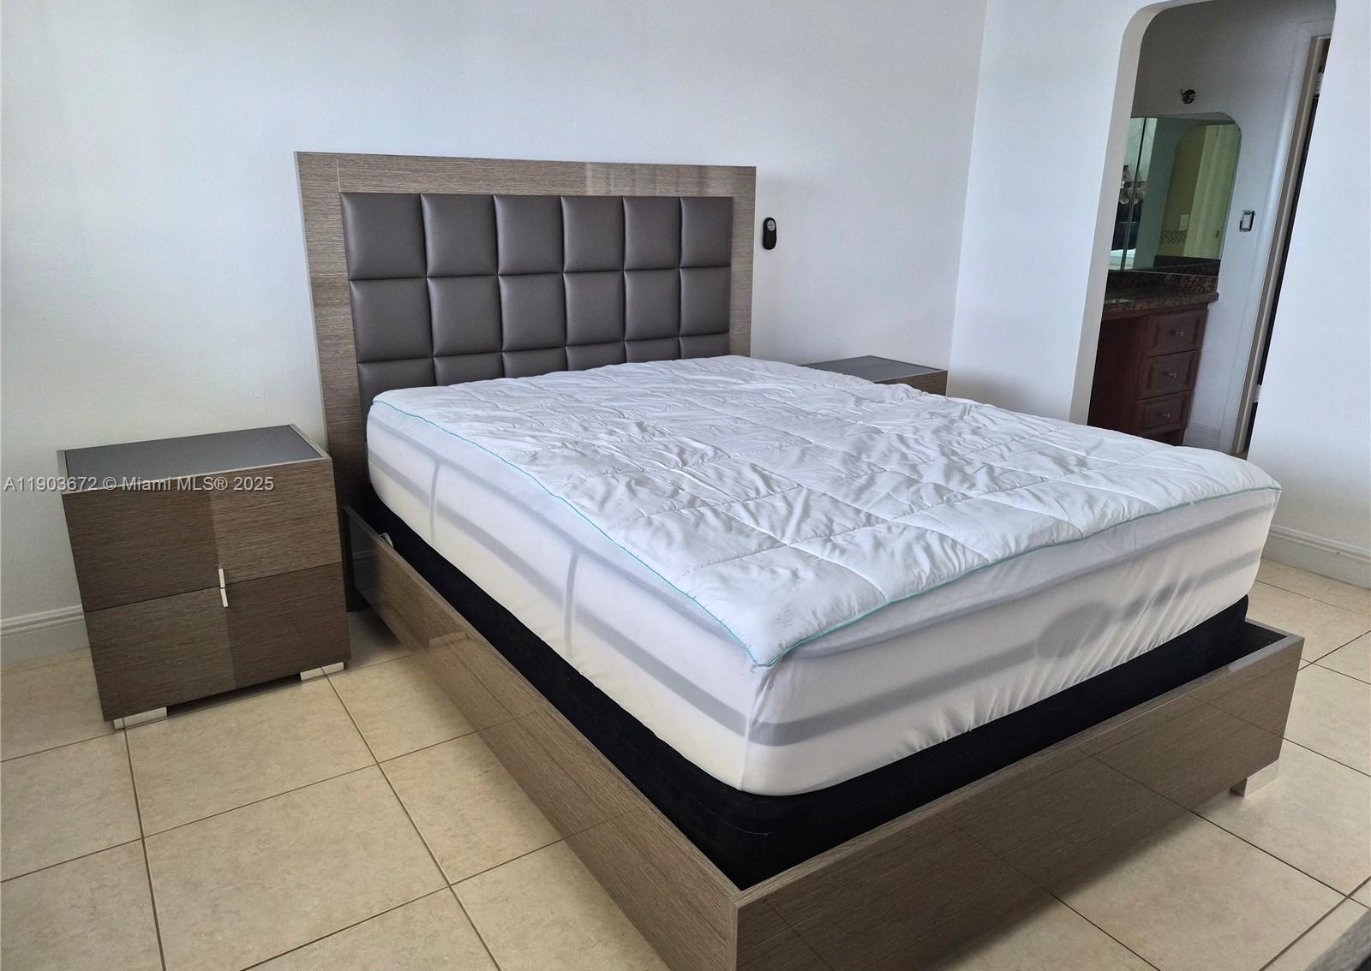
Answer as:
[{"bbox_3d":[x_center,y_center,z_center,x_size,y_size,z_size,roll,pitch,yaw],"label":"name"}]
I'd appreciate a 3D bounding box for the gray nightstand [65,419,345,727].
[{"bbox_3d":[-1.342,0.227,2.574,0.609,0.648,0.468,-11,20,-33],"label":"gray nightstand"}]

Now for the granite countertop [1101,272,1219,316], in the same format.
[{"bbox_3d":[2.267,-1.071,4.986,1.360,0.142,0.585,-11,20,-33],"label":"granite countertop"}]

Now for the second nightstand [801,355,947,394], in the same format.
[{"bbox_3d":[0.748,-0.196,4.042,0.607,0.648,0.465,-11,20,-33],"label":"second nightstand"}]

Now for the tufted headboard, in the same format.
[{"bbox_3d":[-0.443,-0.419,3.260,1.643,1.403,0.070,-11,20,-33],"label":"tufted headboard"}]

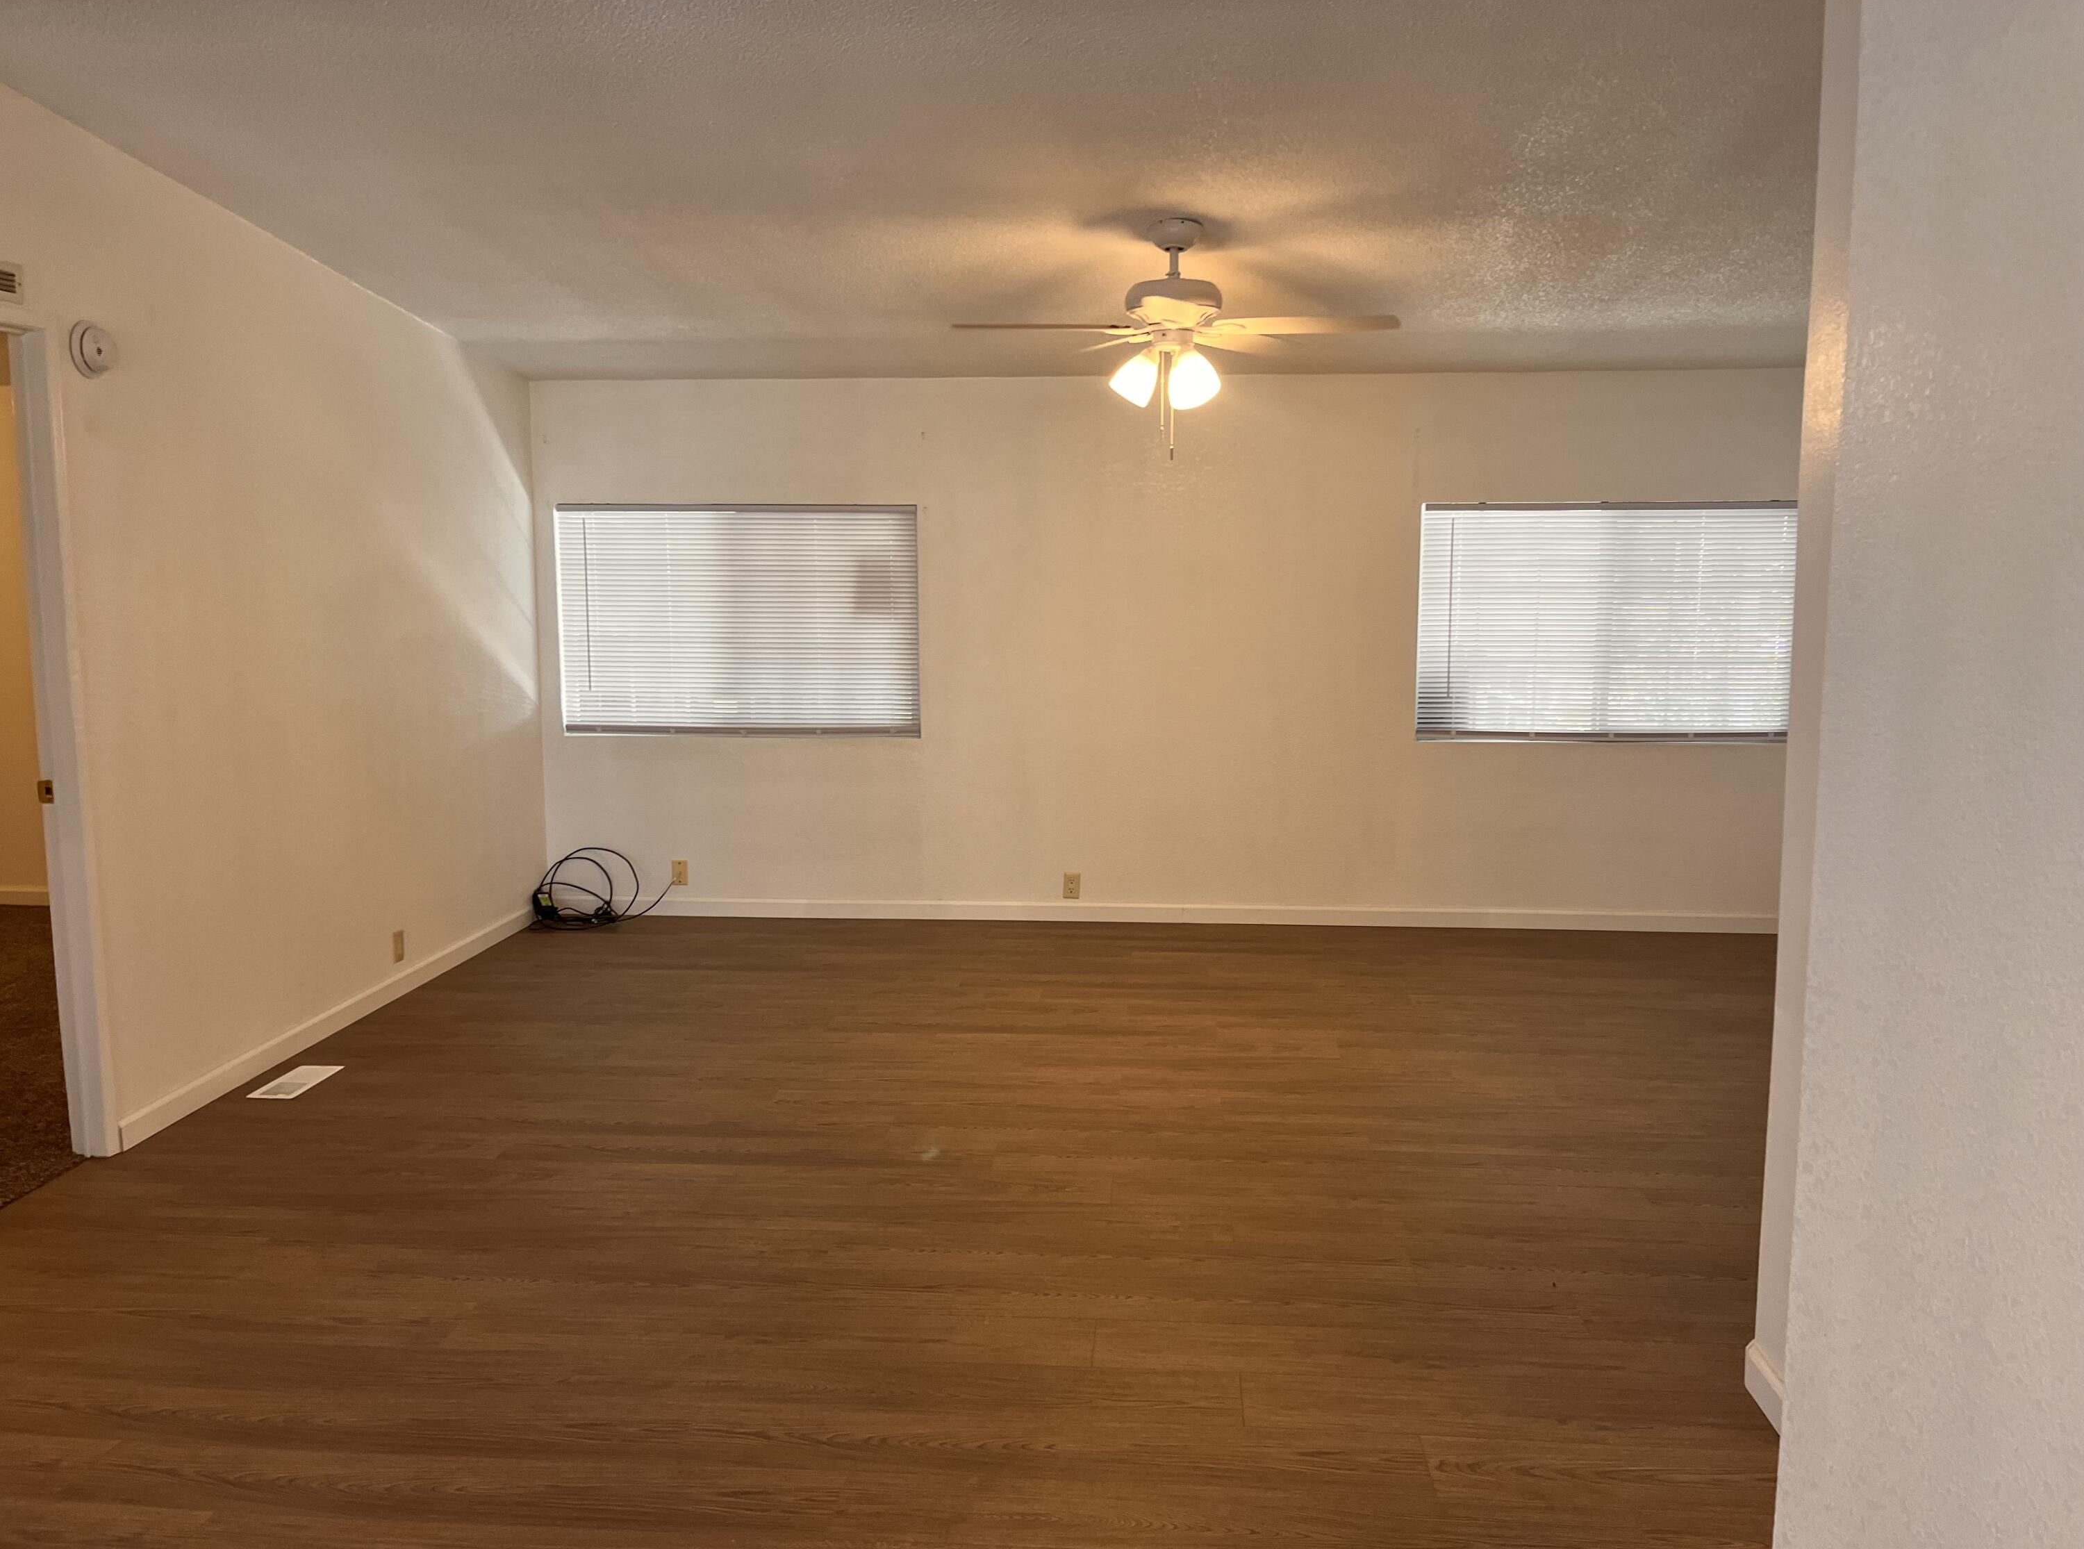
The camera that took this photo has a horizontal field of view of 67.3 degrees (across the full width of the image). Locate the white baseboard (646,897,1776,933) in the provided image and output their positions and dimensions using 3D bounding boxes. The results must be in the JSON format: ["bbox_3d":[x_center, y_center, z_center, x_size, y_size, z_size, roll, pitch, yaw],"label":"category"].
[{"bbox_3d":[0.493,0.592,6.699,5.282,0.083,0.014,1,7,4],"label":"white baseboard"}]

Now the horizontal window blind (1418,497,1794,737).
[{"bbox_3d":[2.323,-0.623,6.423,1.538,0.981,0.040,1,7,4],"label":"horizontal window blind"}]

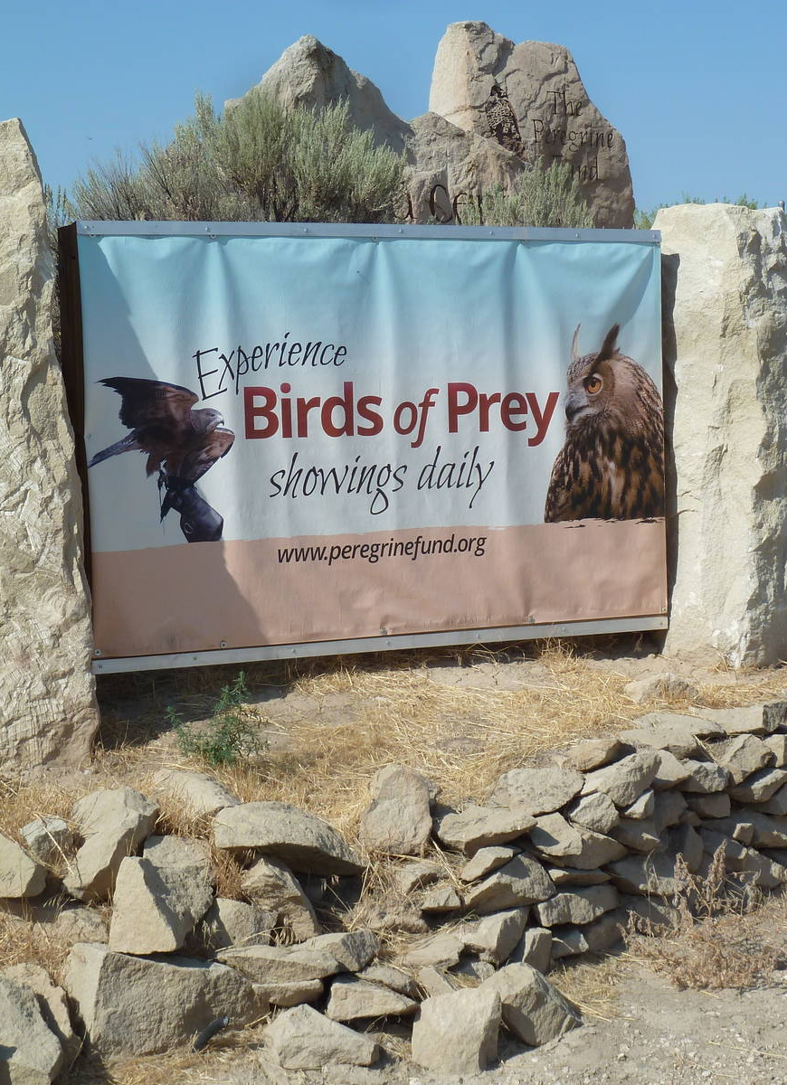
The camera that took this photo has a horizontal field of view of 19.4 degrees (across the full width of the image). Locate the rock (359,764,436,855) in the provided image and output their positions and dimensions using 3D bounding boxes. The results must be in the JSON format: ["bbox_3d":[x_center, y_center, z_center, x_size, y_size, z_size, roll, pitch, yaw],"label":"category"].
[{"bbox_3d":[0.011,0.747,6.420,0.200,0.230,0.160,-2,4,0],"label":"rock"}]

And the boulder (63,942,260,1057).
[{"bbox_3d":[-0.571,1.124,5.650,0.440,0.225,0.250,-3,4,-25],"label":"boulder"}]

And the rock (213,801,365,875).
[{"bbox_3d":[-0.292,0.826,6.420,0.400,0.160,0.250,-2,4,-8],"label":"rock"}]

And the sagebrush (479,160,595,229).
[{"bbox_3d":[0.846,-1.909,13.500,0.700,0.680,0.650,-1,4,0],"label":"sagebrush"}]

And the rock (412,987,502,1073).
[{"bbox_3d":[0.151,1.156,5.450,0.190,0.180,0.160,0,4,12],"label":"rock"}]

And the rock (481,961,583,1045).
[{"bbox_3d":[0.339,1.126,5.620,0.220,0.170,0.180,-3,4,-20],"label":"rock"}]

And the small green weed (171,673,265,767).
[{"bbox_3d":[-0.557,0.565,7.350,0.290,0.275,0.260,-1,4,0],"label":"small green weed"}]

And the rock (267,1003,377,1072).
[{"bbox_3d":[-0.168,1.172,5.450,0.265,0.130,0.180,-2,4,-10],"label":"rock"}]

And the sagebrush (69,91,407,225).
[{"bbox_3d":[-0.899,-2.037,13.300,1.950,1.150,1.500,-1,4,0],"label":"sagebrush"}]

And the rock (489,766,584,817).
[{"bbox_3d":[0.417,0.729,6.750,0.270,0.110,0.220,-2,4,-5],"label":"rock"}]

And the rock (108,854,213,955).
[{"bbox_3d":[-0.616,0.958,6.080,0.260,0.235,0.220,-2,4,-6],"label":"rock"}]

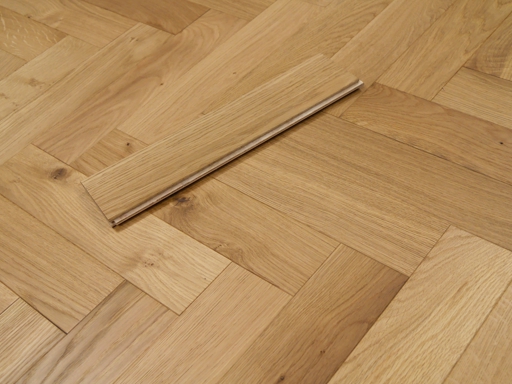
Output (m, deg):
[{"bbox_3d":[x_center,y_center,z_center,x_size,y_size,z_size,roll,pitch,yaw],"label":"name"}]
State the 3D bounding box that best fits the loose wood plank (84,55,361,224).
[{"bbox_3d":[-0.040,-0.079,0.975,0.399,0.015,0.092,-30,48,-17],"label":"loose wood plank"}]

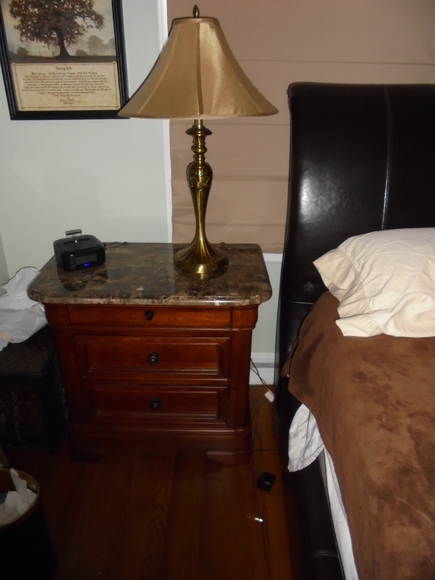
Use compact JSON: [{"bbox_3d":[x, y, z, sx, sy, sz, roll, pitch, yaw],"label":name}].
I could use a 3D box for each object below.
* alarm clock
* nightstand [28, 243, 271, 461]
[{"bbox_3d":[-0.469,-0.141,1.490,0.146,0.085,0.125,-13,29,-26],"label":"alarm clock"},{"bbox_3d":[-0.211,0.232,1.625,0.747,0.697,0.470,1,26,0],"label":"nightstand"}]

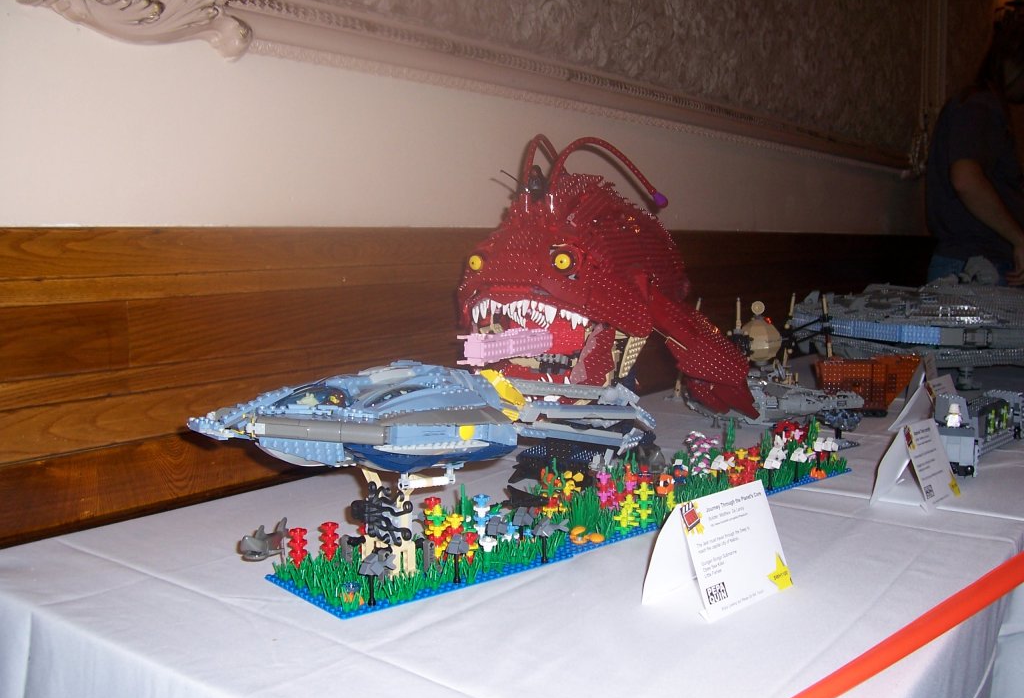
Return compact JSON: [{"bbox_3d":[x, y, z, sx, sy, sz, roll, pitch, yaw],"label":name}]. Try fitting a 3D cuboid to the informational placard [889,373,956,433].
[{"bbox_3d":[0.659,0.085,1.594,0.066,0.086,0.124,7,9,41],"label":"informational placard"}]

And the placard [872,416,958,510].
[{"bbox_3d":[0.475,0.131,1.173,0.066,0.090,0.124,6,9,39],"label":"placard"}]

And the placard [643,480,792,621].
[{"bbox_3d":[0.179,0.166,0.857,0.124,0.089,0.066,-6,10,-45],"label":"placard"}]

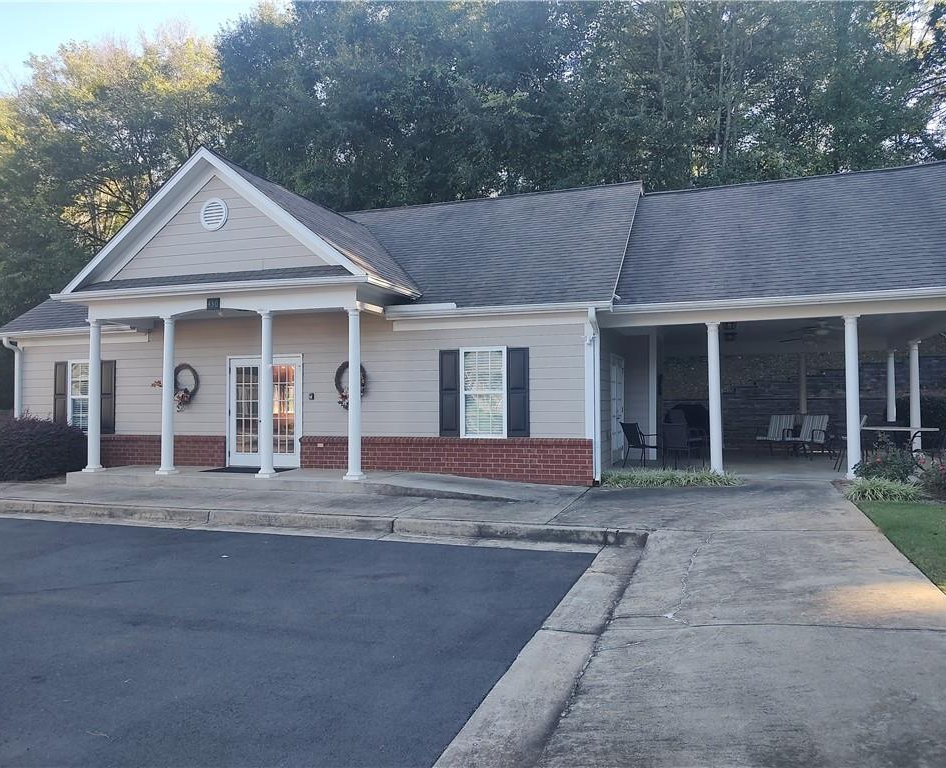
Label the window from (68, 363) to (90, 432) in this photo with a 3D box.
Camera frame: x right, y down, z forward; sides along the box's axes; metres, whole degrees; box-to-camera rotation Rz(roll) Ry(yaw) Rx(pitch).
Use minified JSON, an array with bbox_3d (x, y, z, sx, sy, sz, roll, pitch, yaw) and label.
[{"bbox_3d":[-7.926,0.278,14.471,0.819,1.532,0.101,-1,-2,18],"label":"window"}]

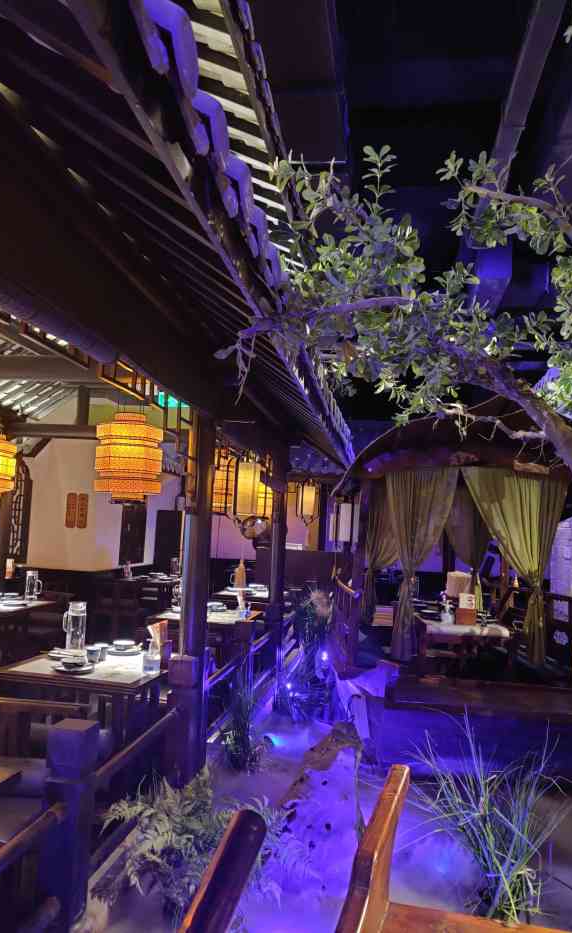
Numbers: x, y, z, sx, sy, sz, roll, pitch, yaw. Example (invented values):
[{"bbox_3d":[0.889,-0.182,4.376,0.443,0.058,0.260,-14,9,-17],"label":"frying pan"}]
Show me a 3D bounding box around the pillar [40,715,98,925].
[{"bbox_3d":[-0.755,1.278,2.506,0.130,0.750,0.135,2,-5,9],"label":"pillar"}]

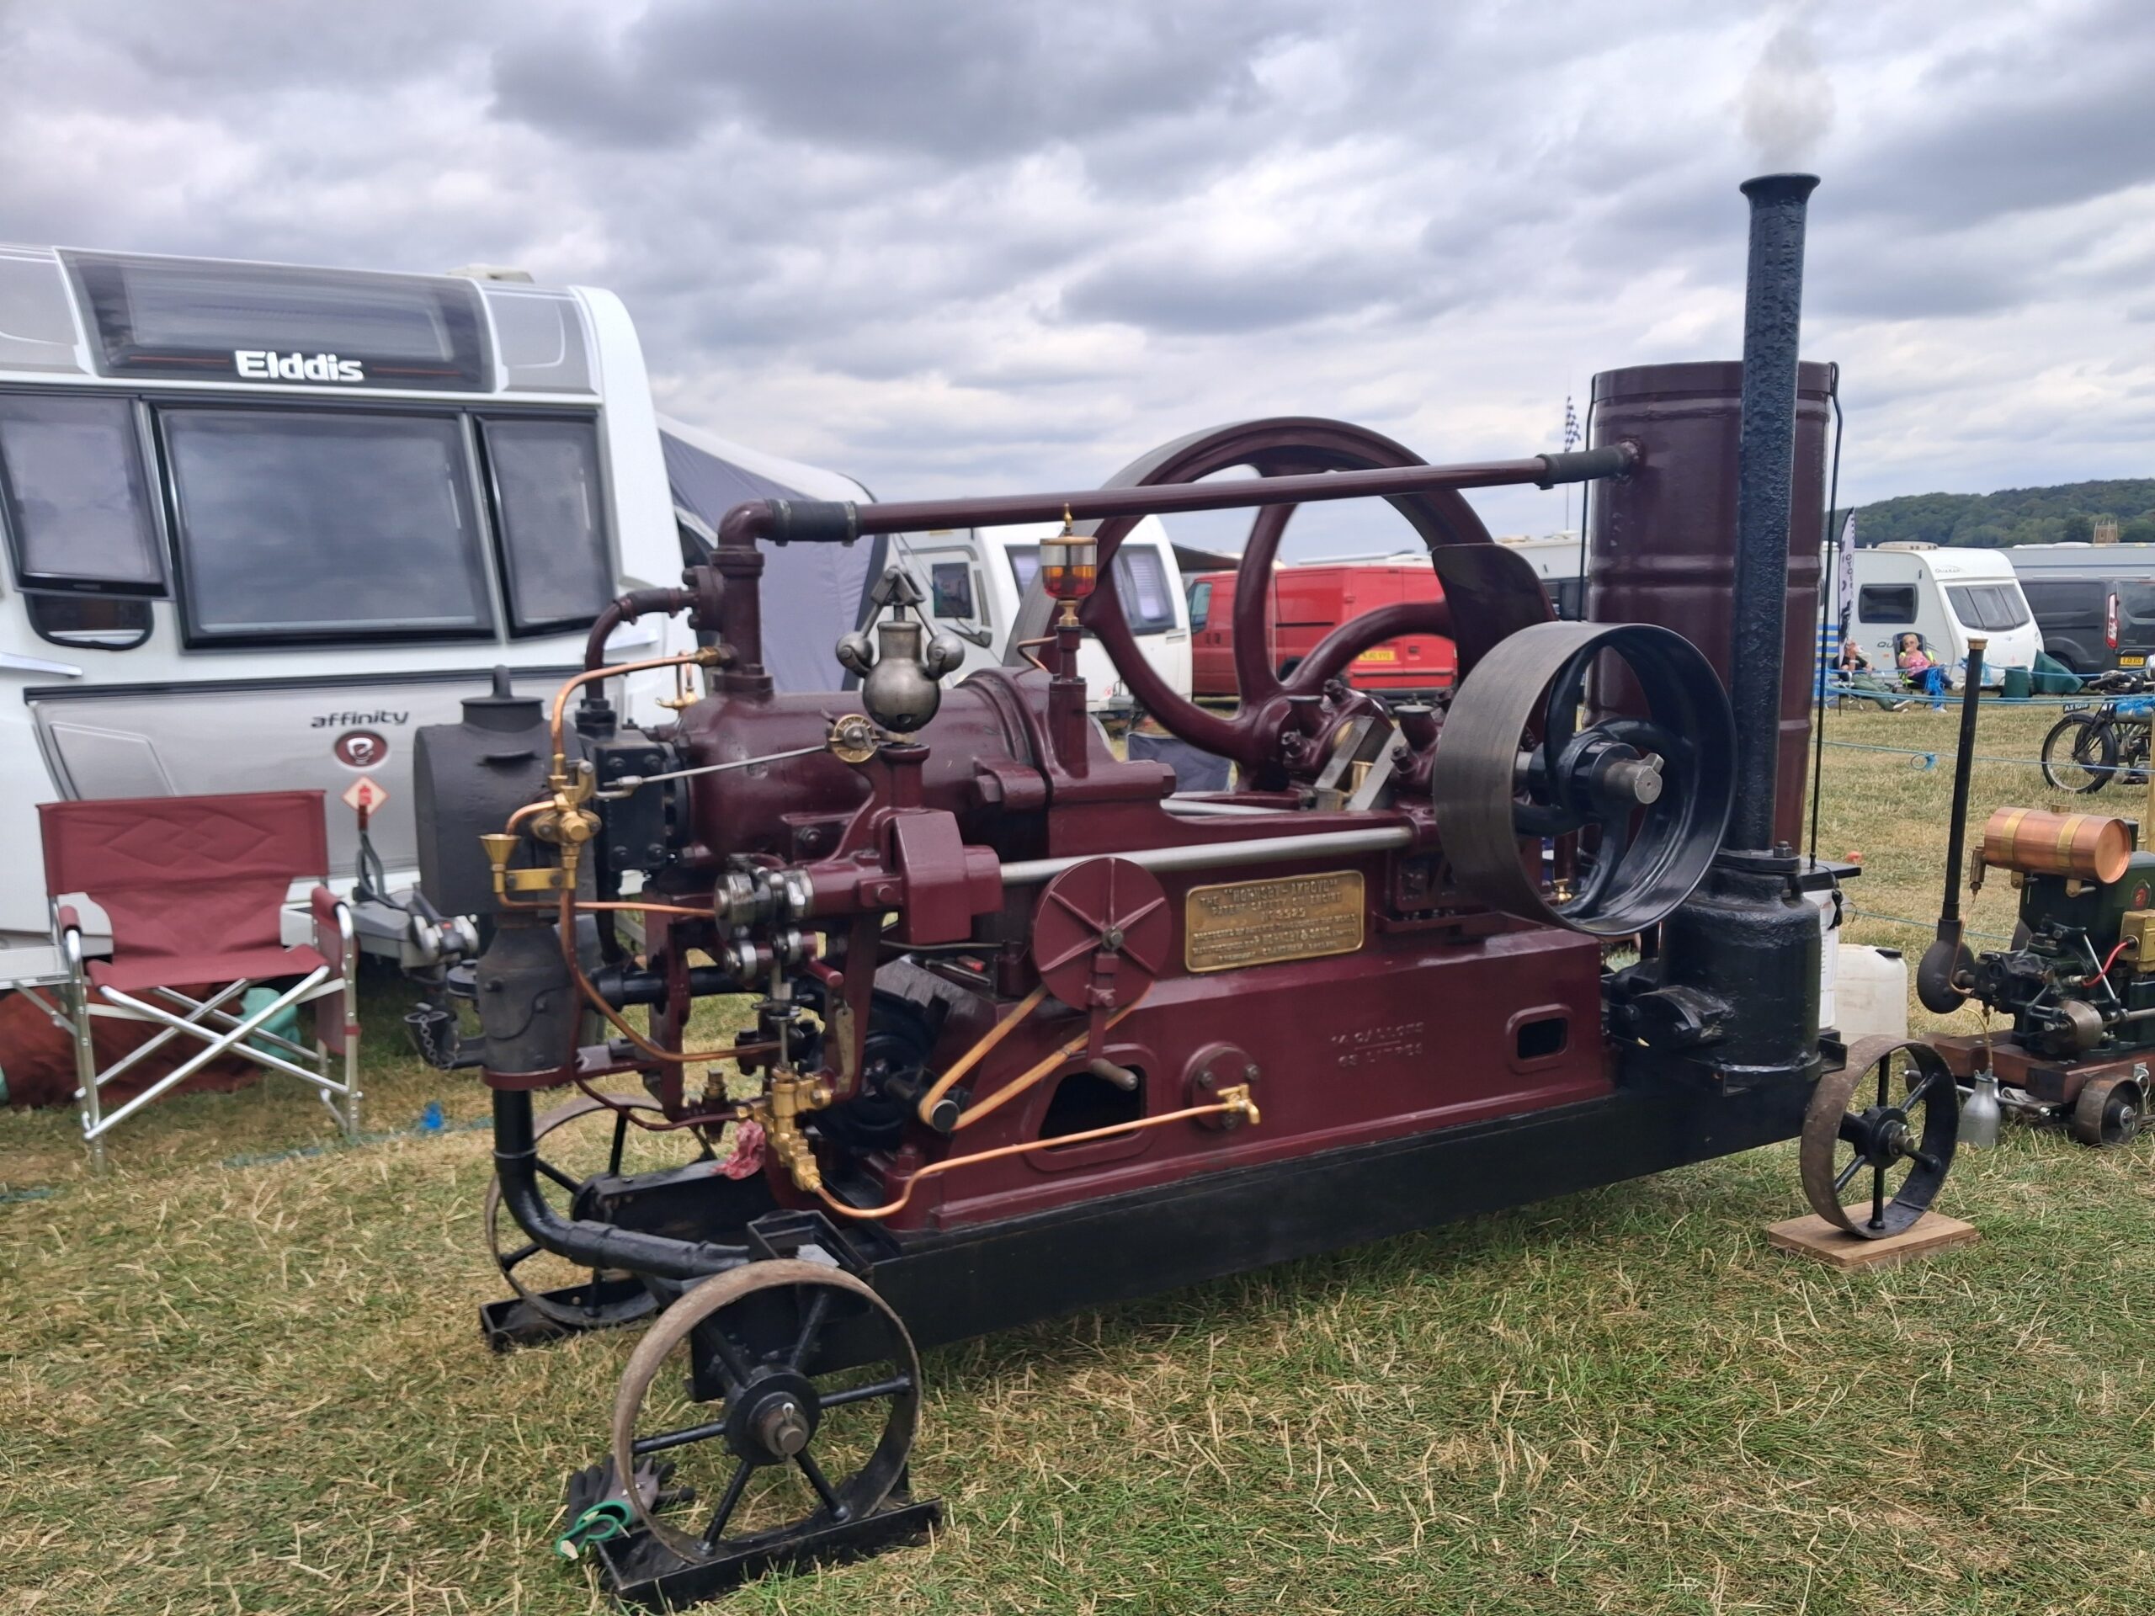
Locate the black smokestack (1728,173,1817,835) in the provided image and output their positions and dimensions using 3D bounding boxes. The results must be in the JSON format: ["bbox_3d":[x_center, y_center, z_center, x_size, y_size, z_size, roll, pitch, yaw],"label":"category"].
[{"bbox_3d":[1.553,-0.647,3.782,0.175,1.510,0.175,-4,8,-28],"label":"black smokestack"}]

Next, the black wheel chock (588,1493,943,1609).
[{"bbox_3d":[-0.459,1.106,2.543,0.490,0.070,0.140,-5,8,-29],"label":"black wheel chock"}]

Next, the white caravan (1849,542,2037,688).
[{"bbox_3d":[14.250,-3.492,30.646,2.200,2.580,5.600,-4,7,-25],"label":"white caravan"}]

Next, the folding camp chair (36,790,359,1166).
[{"bbox_3d":[-2.360,0.438,4.577,0.680,0.880,0.500,-4,7,-25],"label":"folding camp chair"}]

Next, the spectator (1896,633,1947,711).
[{"bbox_3d":[12.097,-1.966,24.275,0.600,1.130,0.900,-3,7,-19],"label":"spectator"}]

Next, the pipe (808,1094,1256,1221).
[{"bbox_3d":[-0.066,0.588,2.815,0.790,0.085,0.070,-4,8,-28],"label":"pipe"}]

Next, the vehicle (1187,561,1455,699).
[{"bbox_3d":[3.118,-2.290,23.743,1.970,2.040,4.950,-4,8,-27],"label":"vehicle"}]

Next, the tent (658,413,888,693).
[{"bbox_3d":[-2.540,-0.954,9.786,1.800,2.450,2.600,-4,8,-28],"label":"tent"}]

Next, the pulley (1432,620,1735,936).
[{"bbox_3d":[1.006,-0.066,3.346,0.600,0.600,0.220,-4,8,-28],"label":"pulley"}]

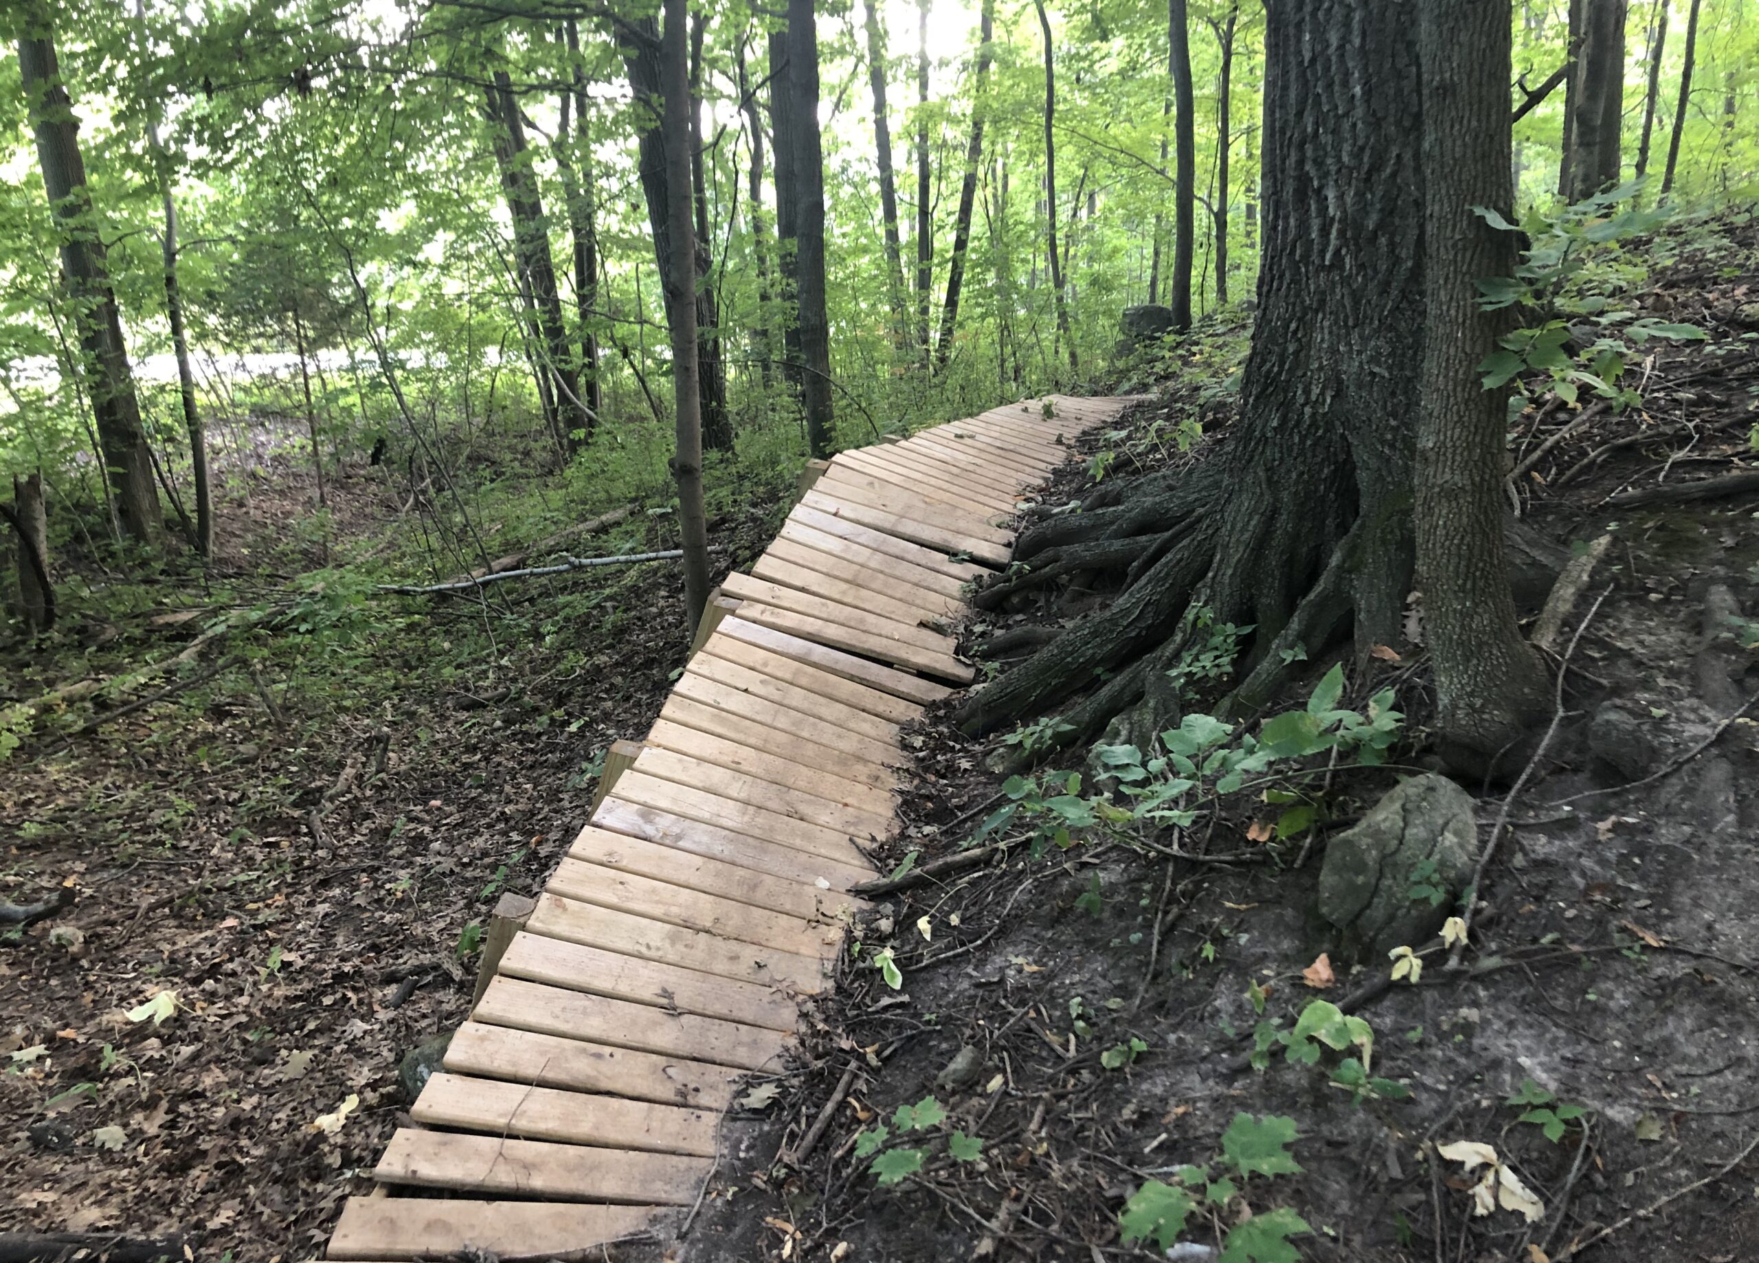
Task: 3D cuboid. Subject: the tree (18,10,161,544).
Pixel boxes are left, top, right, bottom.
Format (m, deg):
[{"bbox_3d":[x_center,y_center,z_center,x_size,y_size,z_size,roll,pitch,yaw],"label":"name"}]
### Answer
[{"bbox_3d":[-5.935,-2.578,10.752,0.380,3.868,0.380,-12,18,-26],"label":"tree"}]

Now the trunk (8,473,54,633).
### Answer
[{"bbox_3d":[-4.708,-0.438,7.907,0.210,0.875,0.210,-3,14,-31],"label":"trunk"}]

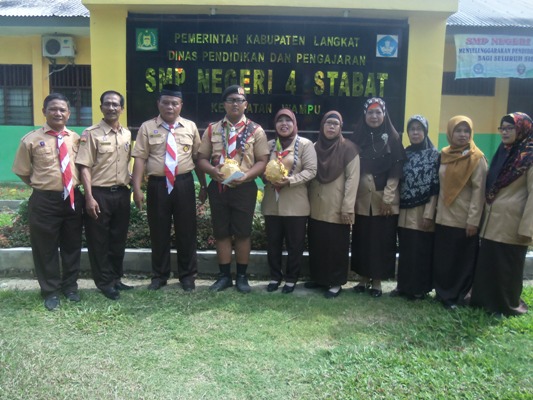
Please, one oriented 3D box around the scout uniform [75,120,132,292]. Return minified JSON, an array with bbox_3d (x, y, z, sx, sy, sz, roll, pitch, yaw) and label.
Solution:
[{"bbox_3d":[-1.351,0.048,3.590,0.429,1.395,0.320,-2,8,-24],"label":"scout uniform"}]

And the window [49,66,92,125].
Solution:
[{"bbox_3d":[-4.781,-2.569,10.600,1.100,1.500,0.120,1,6,0],"label":"window"}]

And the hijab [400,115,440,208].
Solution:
[{"bbox_3d":[1.270,-0.328,3.579,0.380,0.760,0.290,5,7,32],"label":"hijab"}]

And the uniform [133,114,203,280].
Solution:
[{"bbox_3d":[-0.855,-0.006,3.680,0.572,1.417,0.320,0,7,-9],"label":"uniform"}]

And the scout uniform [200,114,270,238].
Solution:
[{"bbox_3d":[-0.280,-0.204,3.650,0.579,1.016,0.360,1,7,-2],"label":"scout uniform"}]

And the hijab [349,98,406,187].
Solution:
[{"bbox_3d":[0.918,-0.465,3.540,0.413,0.746,0.340,3,7,16],"label":"hijab"}]

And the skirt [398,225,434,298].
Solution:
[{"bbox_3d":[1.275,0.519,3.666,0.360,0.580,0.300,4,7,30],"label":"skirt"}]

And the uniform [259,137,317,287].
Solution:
[{"bbox_3d":[0.190,0.082,3.730,0.453,1.248,0.320,3,7,11],"label":"uniform"}]

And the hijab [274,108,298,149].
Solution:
[{"bbox_3d":[0.168,-0.601,3.622,0.210,0.320,0.240,2,6,12],"label":"hijab"}]

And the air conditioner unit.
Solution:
[{"bbox_3d":[-4.949,-3.643,10.300,0.740,0.500,0.290,1,6,0],"label":"air conditioner unit"}]

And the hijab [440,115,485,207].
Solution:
[{"bbox_3d":[1.555,-0.313,3.420,0.380,0.740,0.300,5,7,32],"label":"hijab"}]

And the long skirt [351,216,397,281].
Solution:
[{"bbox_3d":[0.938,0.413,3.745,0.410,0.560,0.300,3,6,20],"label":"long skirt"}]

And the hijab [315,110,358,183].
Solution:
[{"bbox_3d":[0.595,-0.447,3.660,0.340,0.608,0.320,4,8,22],"label":"hijab"}]

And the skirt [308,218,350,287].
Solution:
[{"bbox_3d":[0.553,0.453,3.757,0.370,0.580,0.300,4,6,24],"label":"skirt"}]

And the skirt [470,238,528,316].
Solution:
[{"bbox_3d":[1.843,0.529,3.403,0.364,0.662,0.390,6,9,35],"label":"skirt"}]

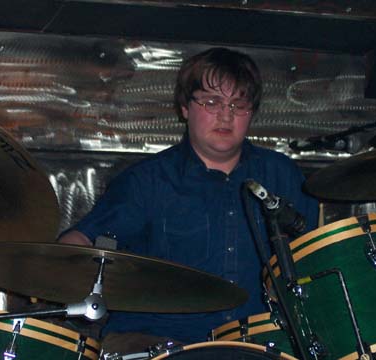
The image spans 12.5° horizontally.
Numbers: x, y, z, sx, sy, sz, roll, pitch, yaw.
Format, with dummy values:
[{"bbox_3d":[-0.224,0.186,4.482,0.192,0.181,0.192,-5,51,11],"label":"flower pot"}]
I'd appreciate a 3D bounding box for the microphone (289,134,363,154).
[{"bbox_3d":[0.297,-0.077,3.700,0.160,0.042,0.042,-2,-6,18],"label":"microphone"}]

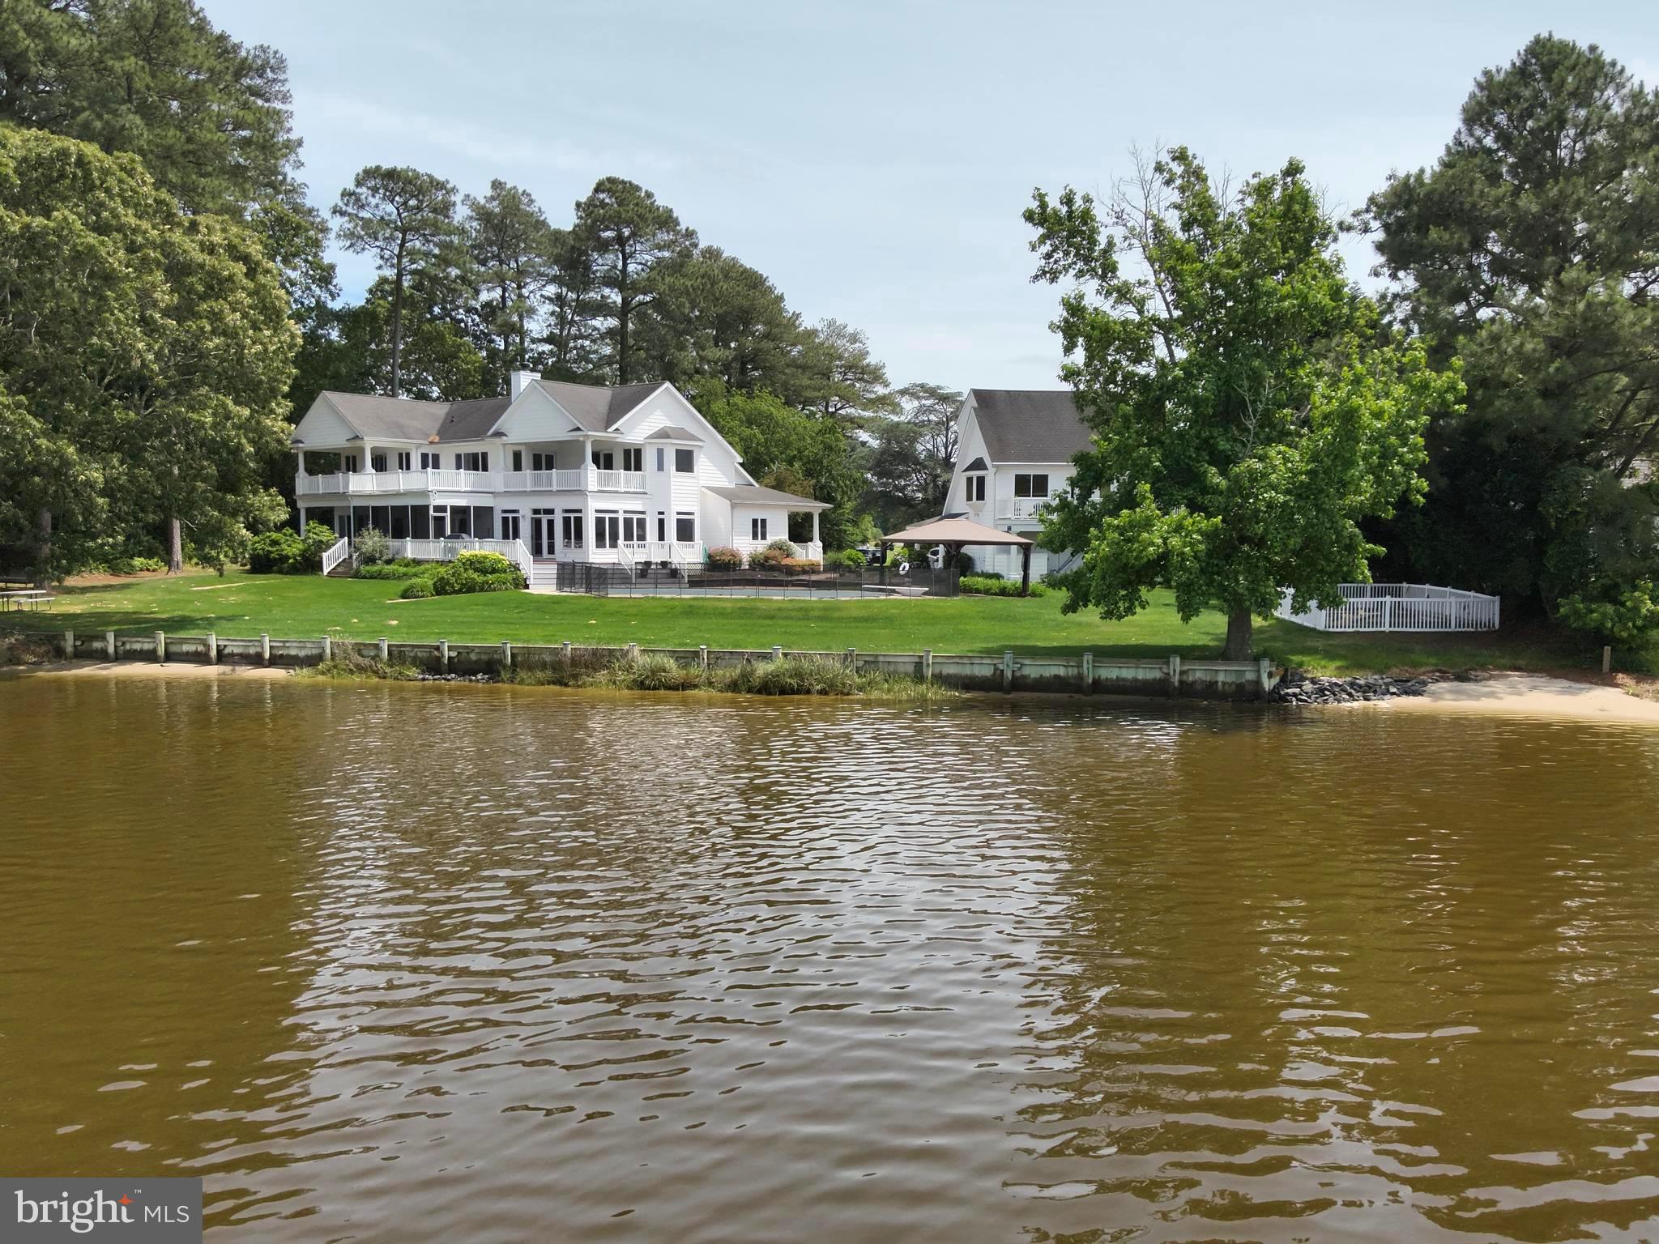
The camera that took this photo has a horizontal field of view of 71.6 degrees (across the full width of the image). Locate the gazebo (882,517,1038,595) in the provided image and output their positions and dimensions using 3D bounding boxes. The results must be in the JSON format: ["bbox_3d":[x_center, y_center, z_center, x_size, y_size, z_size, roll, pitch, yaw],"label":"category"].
[{"bbox_3d":[5.431,-2.761,48.933,4.100,3.287,4.700,-4,6,-40],"label":"gazebo"}]

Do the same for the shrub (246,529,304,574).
[{"bbox_3d":[-28.853,-3.678,59.899,2.800,2.288,2.600,-2,5,-26],"label":"shrub"}]

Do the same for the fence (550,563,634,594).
[{"bbox_3d":[-9.975,-1.757,48.511,3.900,1.220,0.800,3,5,35],"label":"fence"}]

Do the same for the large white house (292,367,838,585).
[{"bbox_3d":[-14.205,-7.741,63.067,19.993,10.400,20.734,3,5,35],"label":"large white house"}]

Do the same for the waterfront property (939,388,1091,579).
[{"bbox_3d":[13.226,-7.830,65.578,11.000,10.281,12.901,0,4,-6],"label":"waterfront property"}]

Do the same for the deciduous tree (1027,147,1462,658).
[{"bbox_3d":[12.836,-6.671,35.588,12.948,15.589,12.200,2,5,20],"label":"deciduous tree"}]

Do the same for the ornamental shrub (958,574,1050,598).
[{"bbox_3d":[7.521,-1.601,49.624,3.900,0.900,1.300,3,5,35],"label":"ornamental shrub"}]

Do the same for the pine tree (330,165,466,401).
[{"bbox_3d":[-27.810,-16.561,74.945,8.303,25.696,7.957,-2,5,-20],"label":"pine tree"}]

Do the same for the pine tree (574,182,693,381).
[{"bbox_3d":[-12.821,-16.411,75.957,7.913,25.292,7.583,-1,5,-9],"label":"pine tree"}]

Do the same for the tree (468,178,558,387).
[{"bbox_3d":[-21.487,-17.015,78.921,6.057,26.007,5.805,-1,5,-15],"label":"tree"}]

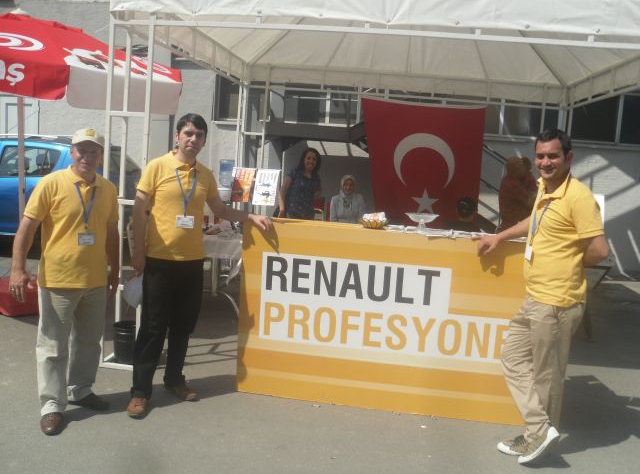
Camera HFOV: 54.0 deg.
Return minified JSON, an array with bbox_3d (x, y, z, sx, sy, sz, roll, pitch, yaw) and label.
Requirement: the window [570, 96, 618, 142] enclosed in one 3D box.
[{"bbox_3d":[4.139,-1.823,9.572,0.720,0.720,0.080,5,7,7],"label":"window"}]

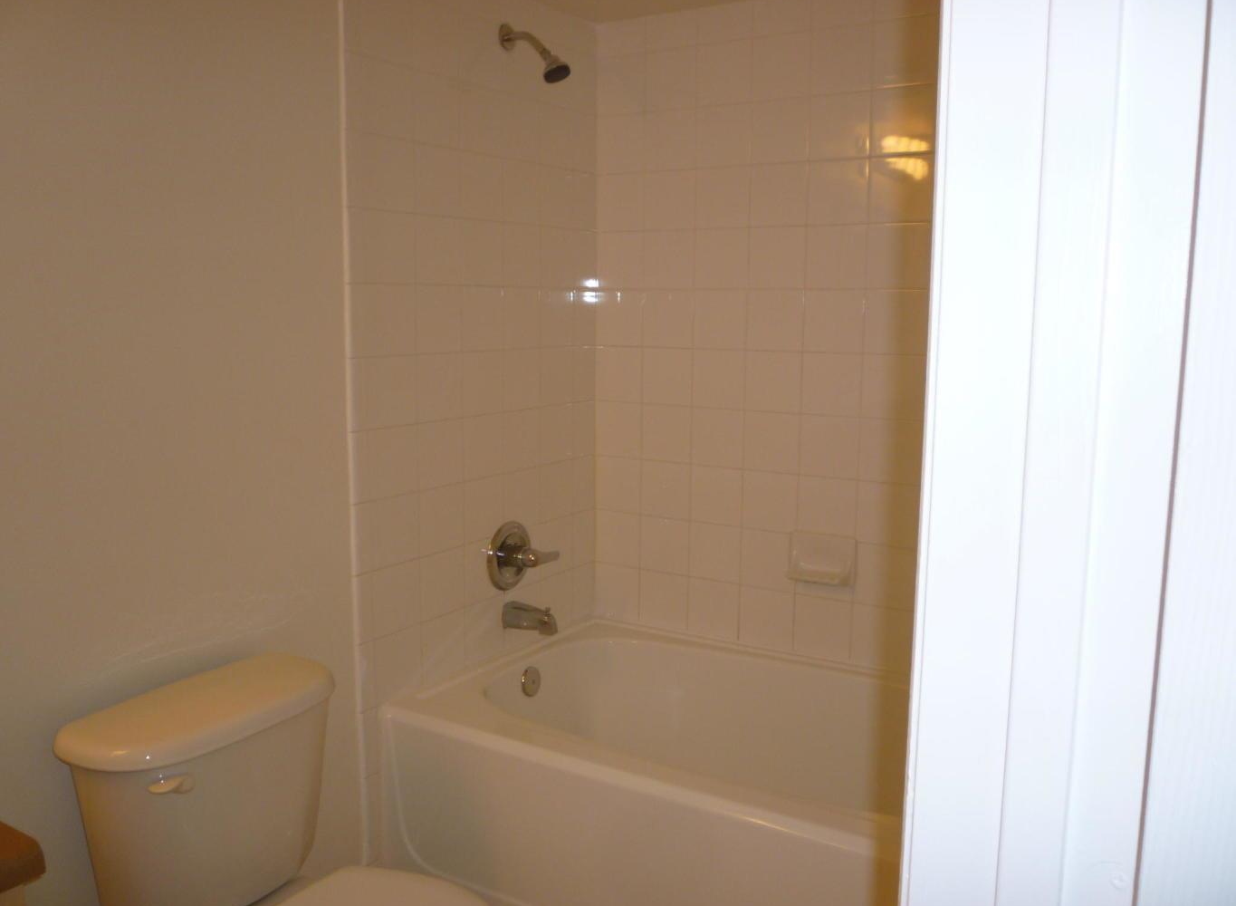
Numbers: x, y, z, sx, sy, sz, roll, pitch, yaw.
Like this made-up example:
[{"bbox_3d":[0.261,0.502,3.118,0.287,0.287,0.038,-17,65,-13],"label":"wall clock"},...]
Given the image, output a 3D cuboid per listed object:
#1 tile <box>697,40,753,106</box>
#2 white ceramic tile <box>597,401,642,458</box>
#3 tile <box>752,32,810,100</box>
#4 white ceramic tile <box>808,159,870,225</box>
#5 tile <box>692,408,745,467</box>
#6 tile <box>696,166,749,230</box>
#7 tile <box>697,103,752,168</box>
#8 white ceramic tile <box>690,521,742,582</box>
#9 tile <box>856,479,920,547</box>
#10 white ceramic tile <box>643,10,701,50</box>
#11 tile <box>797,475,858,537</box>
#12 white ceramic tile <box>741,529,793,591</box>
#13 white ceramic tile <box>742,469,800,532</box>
[{"bbox_3d":[0.270,-0.949,2.578,0.151,0.151,0.010,6,10,32],"label":"tile"},{"bbox_3d":[0.005,-0.064,2.876,0.150,0.149,0.010,6,10,32],"label":"white ceramic tile"},{"bbox_3d":[0.401,-0.937,2.512,0.151,0.151,0.010,5,9,32],"label":"tile"},{"bbox_3d":[0.523,-0.618,2.458,0.152,0.152,0.010,6,10,32],"label":"white ceramic tile"},{"bbox_3d":[0.262,-0.039,2.714,0.149,0.149,0.010,6,10,32],"label":"tile"},{"bbox_3d":[0.268,-0.646,2.634,0.151,0.151,0.010,5,9,32],"label":"tile"},{"bbox_3d":[0.269,-0.798,2.613,0.151,0.151,0.010,5,9,32],"label":"tile"},{"bbox_3d":[0.260,0.263,2.756,0.149,0.149,0.010,6,10,32],"label":"white ceramic tile"},{"bbox_3d":[0.651,0.150,2.504,0.152,0.152,0.009,6,10,32],"label":"tile"},{"bbox_3d":[0.142,-1.078,2.643,0.151,0.081,0.010,6,10,32],"label":"white ceramic tile"},{"bbox_3d":[0.523,0.136,2.589,0.152,0.152,0.008,5,9,32],"label":"tile"},{"bbox_3d":[0.393,0.277,2.698,0.152,0.152,0.009,5,9,32],"label":"white ceramic tile"},{"bbox_3d":[0.391,0.124,2.659,0.151,0.151,0.010,5,9,32],"label":"white ceramic tile"}]

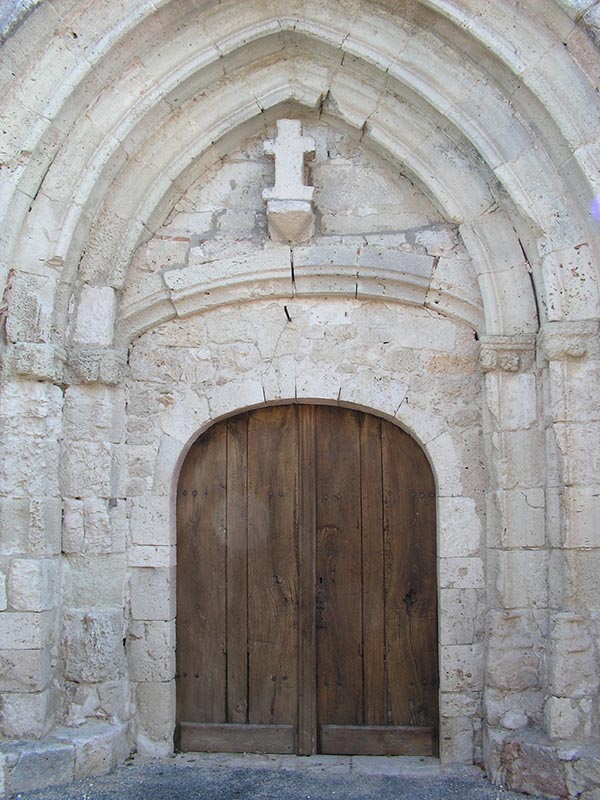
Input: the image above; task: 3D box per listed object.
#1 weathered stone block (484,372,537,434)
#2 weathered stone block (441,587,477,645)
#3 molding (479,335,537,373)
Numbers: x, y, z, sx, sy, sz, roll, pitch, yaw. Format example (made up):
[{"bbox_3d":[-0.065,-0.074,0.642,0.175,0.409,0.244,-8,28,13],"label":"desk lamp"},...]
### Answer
[{"bbox_3d":[1.382,0.029,5.509,0.303,0.369,0.300,-1,-9,3],"label":"weathered stone block"},{"bbox_3d":[1.054,1.435,5.572,0.236,0.355,0.250,-1,-9,5],"label":"weathered stone block"},{"bbox_3d":[1.249,-0.248,5.022,0.275,0.218,0.360,-1,-6,4],"label":"molding"}]

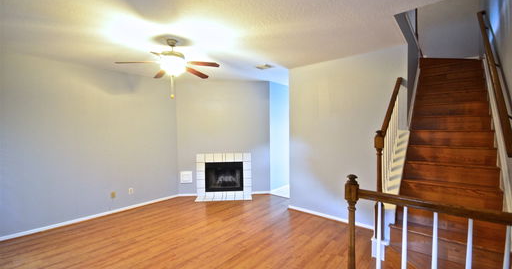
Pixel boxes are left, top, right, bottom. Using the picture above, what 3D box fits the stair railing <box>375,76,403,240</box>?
[{"bbox_3d":[1.644,0.157,2.603,0.095,1.886,1.100,1,2,42],"label":"stair railing"}]

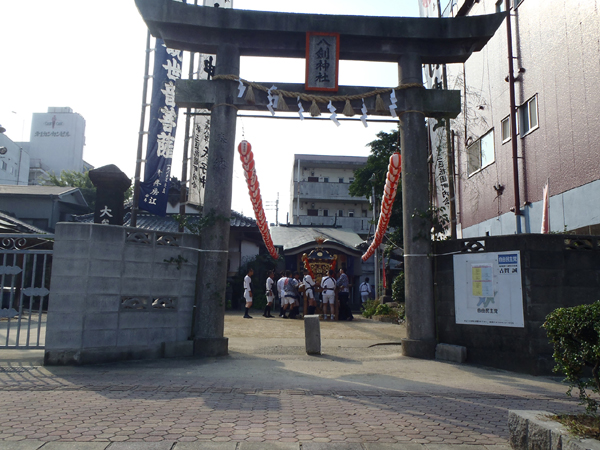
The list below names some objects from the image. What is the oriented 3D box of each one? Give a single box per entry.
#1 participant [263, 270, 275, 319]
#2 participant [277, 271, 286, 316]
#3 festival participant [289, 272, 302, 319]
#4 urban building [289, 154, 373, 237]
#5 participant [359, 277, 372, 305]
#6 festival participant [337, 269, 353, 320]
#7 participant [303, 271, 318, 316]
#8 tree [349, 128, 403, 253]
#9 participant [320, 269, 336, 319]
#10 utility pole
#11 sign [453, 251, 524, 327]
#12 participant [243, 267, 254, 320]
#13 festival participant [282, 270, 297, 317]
[{"bbox_3d":[-1.081,2.451,17.200,0.420,1.680,0.460,2,-8,-6],"label":"participant"},{"bbox_3d":[-0.627,2.509,17.754,0.500,1.670,0.420,-6,-11,36],"label":"participant"},{"bbox_3d":[-0.130,2.442,17.059,0.420,1.660,0.500,6,-10,-30],"label":"festival participant"},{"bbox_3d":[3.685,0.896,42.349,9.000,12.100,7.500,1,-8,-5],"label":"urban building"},{"bbox_3d":[2.969,3.214,22.000,0.530,1.680,0.420,0,-8,6],"label":"participant"},{"bbox_3d":[1.456,2.278,15.907,0.480,1.700,0.500,-3,-9,20],"label":"festival participant"},{"bbox_3d":[0.398,2.383,16.800,0.460,1.680,0.500,8,-11,-41],"label":"participant"},{"bbox_3d":[3.826,-0.272,21.117,4.000,8.282,4.000,1,-9,0],"label":"tree"},{"bbox_3d":[0.992,2.400,16.600,0.530,1.700,0.420,1,-8,0],"label":"participant"},{"bbox_3d":[2.899,0.756,18.613,0.330,5.549,0.300,1,-9,0],"label":"utility pole"},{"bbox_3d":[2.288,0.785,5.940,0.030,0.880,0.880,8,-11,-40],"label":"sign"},{"bbox_3d":[-1.753,2.366,16.732,0.360,1.700,0.480,2,-9,-12],"label":"participant"},{"bbox_3d":[-0.331,2.425,16.900,0.480,1.660,0.500,5,-10,-30],"label":"festival participant"}]

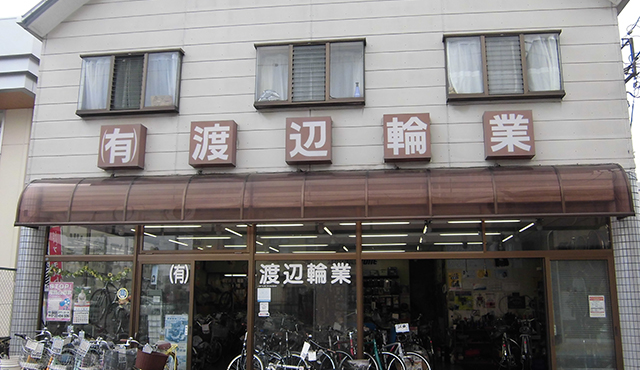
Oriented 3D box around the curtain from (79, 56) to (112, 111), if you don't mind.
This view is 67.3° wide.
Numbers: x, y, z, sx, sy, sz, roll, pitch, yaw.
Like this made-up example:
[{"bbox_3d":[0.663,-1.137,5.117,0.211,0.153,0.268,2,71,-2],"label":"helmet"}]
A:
[{"bbox_3d":[-3.708,-1.678,7.926,0.531,0.925,0.090,-1,-10,5],"label":"curtain"}]

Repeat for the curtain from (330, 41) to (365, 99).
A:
[{"bbox_3d":[0.419,-1.808,7.538,0.525,0.913,0.090,-1,-10,5],"label":"curtain"}]

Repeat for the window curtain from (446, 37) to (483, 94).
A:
[{"bbox_3d":[2.216,-1.831,7.363,0.530,0.900,0.090,-1,-10,5],"label":"window curtain"}]

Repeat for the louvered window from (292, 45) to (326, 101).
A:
[{"bbox_3d":[-0.164,-1.756,7.562,0.534,0.923,0.080,-1,-9,5],"label":"louvered window"}]

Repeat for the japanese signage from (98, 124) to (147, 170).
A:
[{"bbox_3d":[-3.188,-0.609,7.796,0.671,0.677,0.230,-1,-9,5],"label":"japanese signage"}]

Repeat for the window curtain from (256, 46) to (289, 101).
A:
[{"bbox_3d":[-0.753,-1.770,7.648,0.509,0.910,0.090,-1,-10,5],"label":"window curtain"}]

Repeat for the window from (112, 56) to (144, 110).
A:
[{"bbox_3d":[-3.130,-1.675,7.838,0.504,0.924,0.080,-1,-9,5],"label":"window"}]

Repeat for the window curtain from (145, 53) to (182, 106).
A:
[{"bbox_3d":[-2.577,-1.722,7.883,0.539,0.922,0.100,-1,-9,5],"label":"window curtain"}]

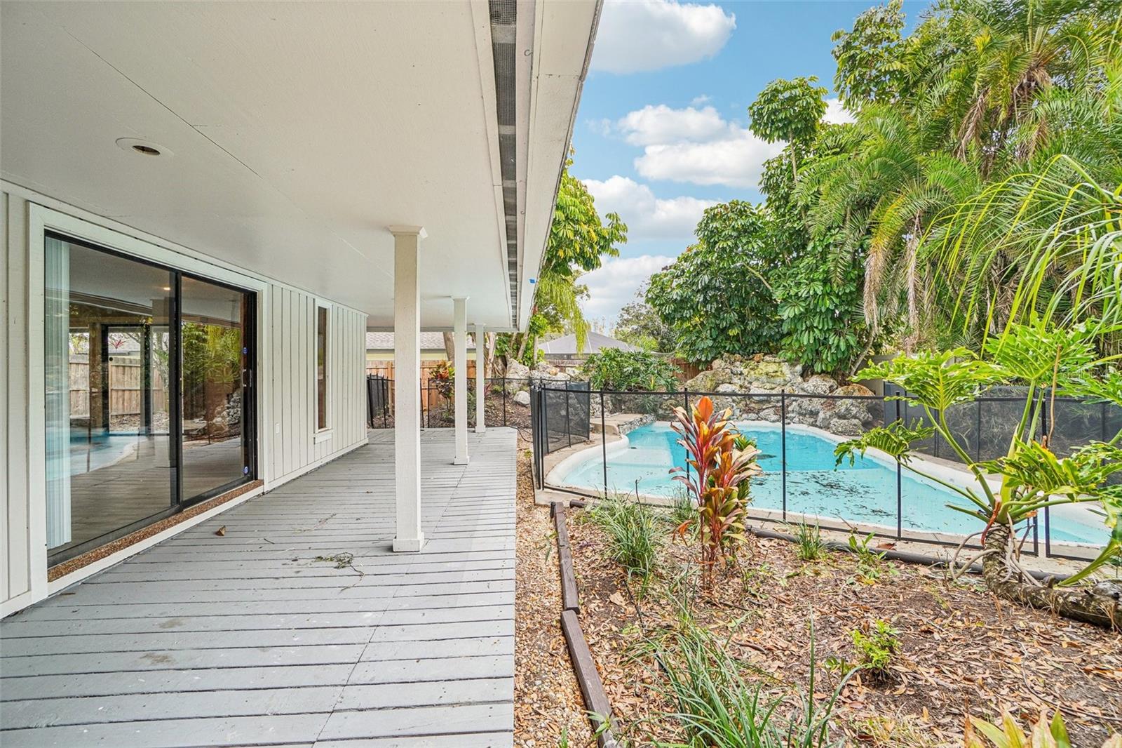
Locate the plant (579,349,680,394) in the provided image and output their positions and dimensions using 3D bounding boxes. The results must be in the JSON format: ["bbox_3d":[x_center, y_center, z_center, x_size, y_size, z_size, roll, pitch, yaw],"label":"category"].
[{"bbox_3d":[2.098,-0.110,14.300,2.950,1.400,2.200,0,0,8],"label":"plant"}]

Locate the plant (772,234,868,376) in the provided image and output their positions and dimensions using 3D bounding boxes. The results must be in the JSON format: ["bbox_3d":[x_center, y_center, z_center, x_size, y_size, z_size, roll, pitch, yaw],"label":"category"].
[{"bbox_3d":[6.603,-1.569,12.000,2.200,3.500,2.200,0,0,29],"label":"plant"}]

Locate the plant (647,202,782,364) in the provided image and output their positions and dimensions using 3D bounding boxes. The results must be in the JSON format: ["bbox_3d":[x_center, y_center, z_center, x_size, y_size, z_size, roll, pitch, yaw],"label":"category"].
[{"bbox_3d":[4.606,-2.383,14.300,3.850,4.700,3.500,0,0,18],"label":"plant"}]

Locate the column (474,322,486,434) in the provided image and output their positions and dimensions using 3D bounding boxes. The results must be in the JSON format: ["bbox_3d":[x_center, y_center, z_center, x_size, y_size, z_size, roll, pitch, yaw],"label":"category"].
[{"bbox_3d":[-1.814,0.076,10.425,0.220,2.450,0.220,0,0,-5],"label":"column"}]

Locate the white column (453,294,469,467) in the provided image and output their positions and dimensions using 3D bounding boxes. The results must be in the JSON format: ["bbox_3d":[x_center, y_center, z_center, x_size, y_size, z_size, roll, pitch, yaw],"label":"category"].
[{"bbox_3d":[-1.486,0.096,6.916,0.220,2.450,0.220,0,0,-5],"label":"white column"}]

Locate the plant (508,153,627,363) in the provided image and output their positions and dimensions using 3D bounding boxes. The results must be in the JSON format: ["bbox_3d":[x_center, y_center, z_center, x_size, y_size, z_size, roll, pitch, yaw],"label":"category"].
[{"bbox_3d":[0.152,-3.109,14.500,3.600,6.200,3.600,0,0,1],"label":"plant"}]

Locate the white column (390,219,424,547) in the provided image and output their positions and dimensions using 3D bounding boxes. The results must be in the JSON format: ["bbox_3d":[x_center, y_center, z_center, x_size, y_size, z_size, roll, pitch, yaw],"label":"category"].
[{"bbox_3d":[-1.181,0.115,3.617,0.220,2.450,0.220,0,0,-5],"label":"white column"}]

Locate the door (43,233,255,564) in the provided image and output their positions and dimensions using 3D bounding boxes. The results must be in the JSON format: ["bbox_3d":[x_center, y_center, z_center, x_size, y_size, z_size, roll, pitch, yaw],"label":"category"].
[{"bbox_3d":[-3.208,0.142,3.907,0.120,2.030,2.290,0,0,-5],"label":"door"}]

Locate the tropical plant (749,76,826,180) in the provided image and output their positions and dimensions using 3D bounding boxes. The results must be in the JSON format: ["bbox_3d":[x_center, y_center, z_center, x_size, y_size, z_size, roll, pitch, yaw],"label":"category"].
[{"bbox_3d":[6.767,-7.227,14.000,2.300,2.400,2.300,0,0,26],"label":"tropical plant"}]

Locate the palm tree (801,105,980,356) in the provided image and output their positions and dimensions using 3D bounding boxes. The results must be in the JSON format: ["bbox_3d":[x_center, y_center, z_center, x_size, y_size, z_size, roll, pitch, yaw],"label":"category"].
[{"bbox_3d":[7.726,-2.770,11.200,3.700,5.400,3.800,0,0,35],"label":"palm tree"}]

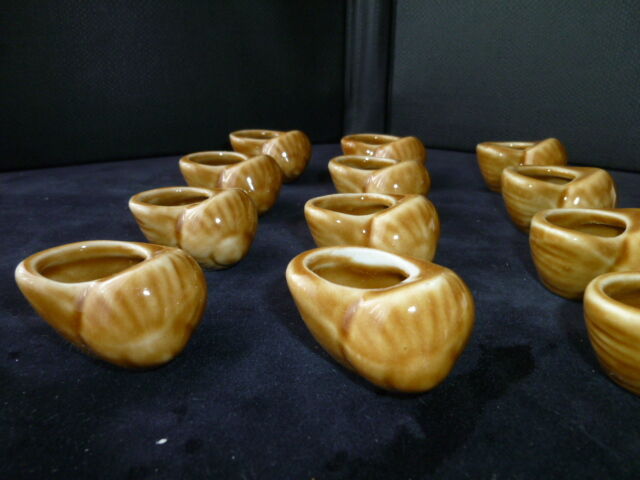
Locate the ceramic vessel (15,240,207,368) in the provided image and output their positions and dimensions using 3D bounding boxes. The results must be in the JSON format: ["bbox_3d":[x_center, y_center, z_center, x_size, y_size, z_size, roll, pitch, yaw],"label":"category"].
[{"bbox_3d":[-0.068,0.022,0.154,0.060,0.039,0.043,1,23,2],"label":"ceramic vessel"}]

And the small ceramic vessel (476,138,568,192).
[{"bbox_3d":[0.137,-0.050,0.316,0.060,0.039,0.043,-2,24,-4],"label":"small ceramic vessel"}]

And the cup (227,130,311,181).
[{"bbox_3d":[-0.037,-0.063,0.349,0.060,0.039,0.043,-2,24,-4],"label":"cup"}]

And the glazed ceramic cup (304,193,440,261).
[{"bbox_3d":[0.023,-0.002,0.207,0.060,0.039,0.043,-4,24,-8],"label":"glazed ceramic cup"}]

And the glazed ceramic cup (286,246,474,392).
[{"bbox_3d":[0.018,0.025,0.147,0.060,0.039,0.043,6,24,14],"label":"glazed ceramic cup"}]

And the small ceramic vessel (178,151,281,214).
[{"bbox_3d":[-0.053,-0.034,0.283,0.060,0.039,0.043,-4,24,-9],"label":"small ceramic vessel"}]

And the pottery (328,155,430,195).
[{"bbox_3d":[0.035,-0.030,0.273,0.060,0.039,0.043,-1,23,-2],"label":"pottery"}]

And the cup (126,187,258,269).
[{"bbox_3d":[-0.059,-0.006,0.217,0.060,0.039,0.043,1,24,4],"label":"cup"}]

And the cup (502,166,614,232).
[{"bbox_3d":[0.126,-0.020,0.248,0.060,0.039,0.043,-5,24,-10],"label":"cup"}]

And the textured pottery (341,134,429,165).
[{"bbox_3d":[0.046,-0.056,0.332,0.060,0.039,0.043,-1,24,-2],"label":"textured pottery"}]

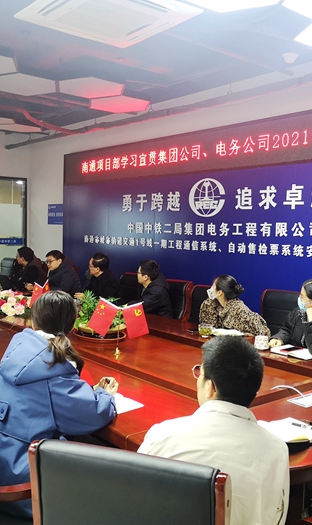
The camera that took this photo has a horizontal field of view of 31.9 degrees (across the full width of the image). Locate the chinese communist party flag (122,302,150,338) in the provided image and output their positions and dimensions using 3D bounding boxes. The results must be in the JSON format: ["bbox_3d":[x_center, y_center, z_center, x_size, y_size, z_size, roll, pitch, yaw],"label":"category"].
[{"bbox_3d":[-0.140,0.402,3.780,0.165,0.230,0.030,3,4,27],"label":"chinese communist party flag"}]

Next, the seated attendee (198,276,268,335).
[{"bbox_3d":[0.683,0.716,4.866,0.720,1.250,0.570,0,4,-17],"label":"seated attendee"}]

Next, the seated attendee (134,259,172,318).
[{"bbox_3d":[-0.139,0.598,5.439,0.800,1.270,0.540,-1,4,-24],"label":"seated attendee"}]

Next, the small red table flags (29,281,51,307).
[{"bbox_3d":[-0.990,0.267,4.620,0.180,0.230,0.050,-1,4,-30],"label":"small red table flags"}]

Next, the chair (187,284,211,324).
[{"bbox_3d":[0.392,0.740,4.995,0.640,1.060,0.600,-2,5,-41],"label":"chair"}]

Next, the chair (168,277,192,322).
[{"bbox_3d":[0.061,0.715,6.158,0.660,1.050,0.610,-2,5,-39],"label":"chair"}]

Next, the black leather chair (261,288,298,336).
[{"bbox_3d":[0.980,0.808,5.027,0.610,1.050,0.660,5,5,42],"label":"black leather chair"}]

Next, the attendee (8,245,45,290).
[{"bbox_3d":[-1.785,0.434,7.380,0.780,1.290,0.550,0,4,-22],"label":"attendee"}]

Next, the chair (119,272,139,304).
[{"bbox_3d":[-0.429,0.661,6.040,0.640,1.060,0.600,-2,5,-41],"label":"chair"}]

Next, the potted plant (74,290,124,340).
[{"bbox_3d":[-0.445,0.417,4.340,0.400,0.370,0.400,1,4,0],"label":"potted plant"}]

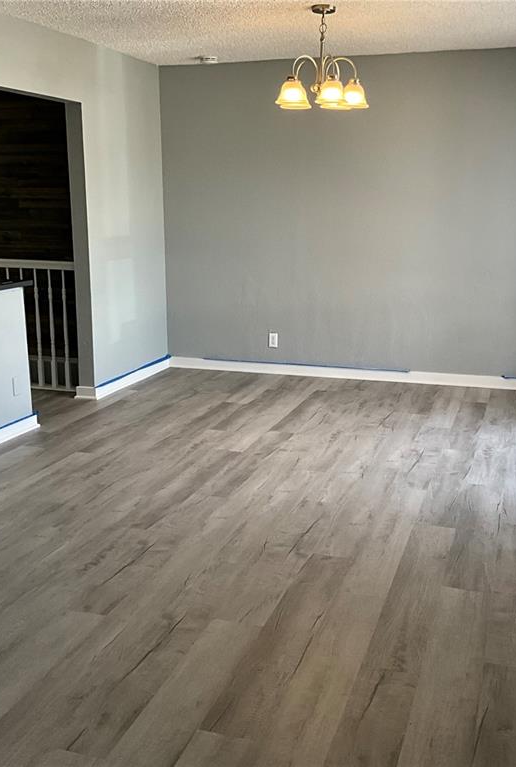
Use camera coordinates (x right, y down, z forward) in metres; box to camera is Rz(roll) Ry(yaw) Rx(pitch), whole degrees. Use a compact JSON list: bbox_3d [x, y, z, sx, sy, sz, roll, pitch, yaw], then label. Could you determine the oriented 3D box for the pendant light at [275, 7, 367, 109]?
[{"bbox_3d":[0.351,-1.771,4.670,0.525,0.520,0.525,0,12,0],"label":"pendant light"}]

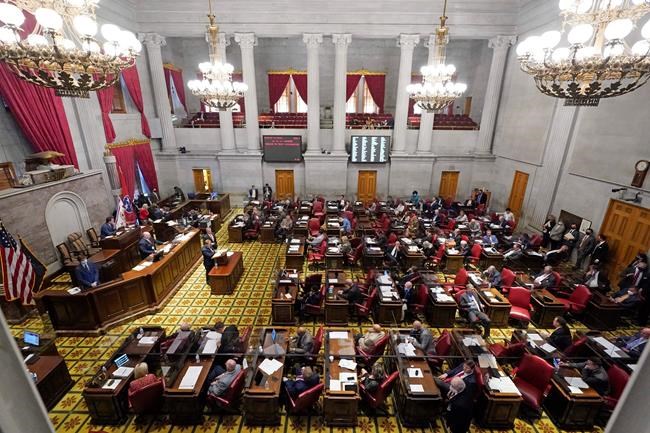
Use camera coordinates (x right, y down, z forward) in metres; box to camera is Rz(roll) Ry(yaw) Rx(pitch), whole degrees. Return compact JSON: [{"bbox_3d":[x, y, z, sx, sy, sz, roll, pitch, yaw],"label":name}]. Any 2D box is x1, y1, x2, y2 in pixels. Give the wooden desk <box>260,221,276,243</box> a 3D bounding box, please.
[{"bbox_3d":[-2.809,0.690,14.898,0.702,0.770,1.750,0,18,0],"label":"wooden desk"}]

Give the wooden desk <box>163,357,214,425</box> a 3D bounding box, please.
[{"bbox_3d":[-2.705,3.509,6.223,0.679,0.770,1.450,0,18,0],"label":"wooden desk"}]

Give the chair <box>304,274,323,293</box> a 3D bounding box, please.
[{"bbox_3d":[-0.465,2.269,9.570,0.630,1.060,0.670,-11,22,-30],"label":"chair"}]

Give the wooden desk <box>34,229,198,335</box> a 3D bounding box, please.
[{"bbox_3d":[-6.538,1.772,10.709,2.500,1.220,6.000,0,19,-1],"label":"wooden desk"}]

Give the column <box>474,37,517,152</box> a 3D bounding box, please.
[{"bbox_3d":[10.249,-7.217,17.558,1.200,6.680,1.200,1,19,1],"label":"column"}]

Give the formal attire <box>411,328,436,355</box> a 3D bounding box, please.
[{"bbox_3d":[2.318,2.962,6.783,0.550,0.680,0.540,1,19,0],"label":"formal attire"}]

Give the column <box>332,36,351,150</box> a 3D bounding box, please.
[{"bbox_3d":[1.005,-7.538,18.372,1.250,6.823,1.200,0,18,0],"label":"column"}]

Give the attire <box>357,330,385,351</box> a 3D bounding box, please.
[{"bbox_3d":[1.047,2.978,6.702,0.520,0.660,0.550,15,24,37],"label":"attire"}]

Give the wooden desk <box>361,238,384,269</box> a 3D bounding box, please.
[{"bbox_3d":[1.954,1.534,12.324,0.823,0.770,1.800,0,18,0],"label":"wooden desk"}]

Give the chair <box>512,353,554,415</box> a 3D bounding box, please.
[{"bbox_3d":[4.305,3.555,6.059,0.670,1.080,0.690,16,24,40],"label":"chair"}]

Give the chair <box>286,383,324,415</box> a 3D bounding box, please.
[{"bbox_3d":[-0.416,3.642,5.858,0.630,0.950,0.680,-12,23,-31],"label":"chair"}]

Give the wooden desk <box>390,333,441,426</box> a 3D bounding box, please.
[{"bbox_3d":[1.960,3.554,6.569,0.690,0.750,1.900,0,18,1],"label":"wooden desk"}]

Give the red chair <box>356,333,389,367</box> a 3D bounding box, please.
[{"bbox_3d":[1.072,3.187,6.815,0.640,1.030,0.660,-15,23,-38],"label":"red chair"}]

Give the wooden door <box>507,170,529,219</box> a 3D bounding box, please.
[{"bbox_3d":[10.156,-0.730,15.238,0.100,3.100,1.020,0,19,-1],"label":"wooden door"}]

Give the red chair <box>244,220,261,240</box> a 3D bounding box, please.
[{"bbox_3d":[-3.563,0.706,14.424,0.660,1.030,0.640,0,18,0],"label":"red chair"}]

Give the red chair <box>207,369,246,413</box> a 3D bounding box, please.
[{"bbox_3d":[-1.945,3.522,5.837,0.670,1.060,0.630,7,20,18],"label":"red chair"}]

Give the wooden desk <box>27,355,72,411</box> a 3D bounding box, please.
[{"bbox_3d":[-6.173,3.741,5.926,0.720,0.750,1.450,0,18,1],"label":"wooden desk"}]

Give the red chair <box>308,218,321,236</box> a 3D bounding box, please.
[{"bbox_3d":[-0.535,0.650,14.387,0.600,1.080,0.660,0,19,-3],"label":"red chair"}]

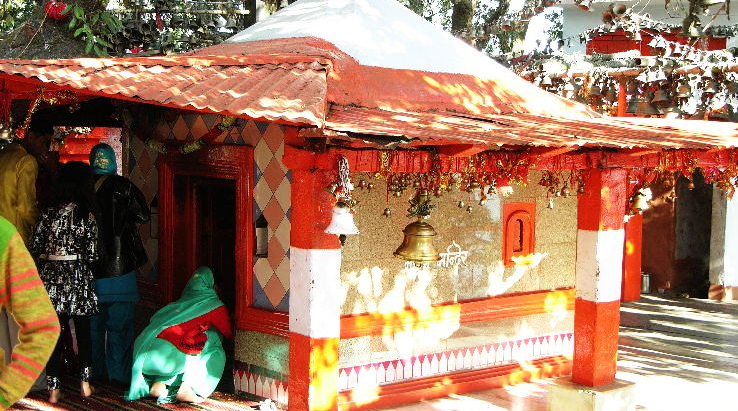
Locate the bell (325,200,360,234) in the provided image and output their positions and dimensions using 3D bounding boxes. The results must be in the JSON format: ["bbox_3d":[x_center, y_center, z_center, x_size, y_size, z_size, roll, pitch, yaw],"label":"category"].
[{"bbox_3d":[-0.140,0.066,6.712,0.169,0.168,0.169,1,4,0],"label":"bell"}]

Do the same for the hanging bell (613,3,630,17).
[{"bbox_3d":[2.484,-1.918,13.000,0.165,0.150,0.165,1,4,0],"label":"hanging bell"}]

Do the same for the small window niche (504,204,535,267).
[{"bbox_3d":[1.069,0.205,9.604,0.349,0.451,0.080,-2,5,-43],"label":"small window niche"}]

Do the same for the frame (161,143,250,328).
[{"bbox_3d":[-1.104,0.205,9.140,0.140,1.188,1.081,-2,5,-43],"label":"frame"}]

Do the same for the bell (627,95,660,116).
[{"bbox_3d":[2.618,-0.954,12.600,0.308,0.185,0.308,1,4,0],"label":"bell"}]

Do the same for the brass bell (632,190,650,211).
[{"bbox_3d":[1.774,-0.033,8.600,0.117,0.140,0.117,1,4,0],"label":"brass bell"}]

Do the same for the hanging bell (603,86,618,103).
[{"bbox_3d":[2.431,-1.117,13.300,0.155,0.175,0.155,1,4,0],"label":"hanging bell"}]

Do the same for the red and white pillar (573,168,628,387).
[{"bbox_3d":[1.460,0.446,8.454,0.225,1.387,0.200,-2,5,-43],"label":"red and white pillar"}]

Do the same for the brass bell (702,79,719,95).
[{"bbox_3d":[3.308,-1.143,12.800,0.147,0.150,0.147,1,4,0],"label":"brass bell"}]

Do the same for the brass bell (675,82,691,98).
[{"bbox_3d":[3.155,-1.167,13.300,0.160,0.158,0.160,1,4,0],"label":"brass bell"}]

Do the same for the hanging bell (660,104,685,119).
[{"bbox_3d":[2.894,-0.896,12.600,0.217,0.148,0.217,1,4,0],"label":"hanging bell"}]

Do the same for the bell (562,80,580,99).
[{"bbox_3d":[1.962,-1.124,12.800,0.166,0.188,0.166,1,4,0],"label":"bell"}]

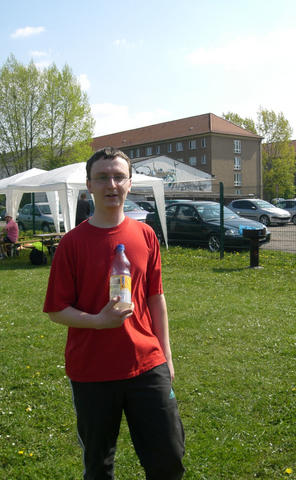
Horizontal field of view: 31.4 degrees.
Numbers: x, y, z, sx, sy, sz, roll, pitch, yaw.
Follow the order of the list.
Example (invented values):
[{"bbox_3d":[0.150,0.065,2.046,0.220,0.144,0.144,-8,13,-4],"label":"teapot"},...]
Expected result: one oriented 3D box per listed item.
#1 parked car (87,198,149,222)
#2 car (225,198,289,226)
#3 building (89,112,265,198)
[{"bbox_3d":[-1.650,-0.847,20.000,1.700,1.430,4.200,-3,5,-34],"label":"parked car"},{"bbox_3d":[5.850,-1.588,29.000,1.660,1.430,3.840,-3,5,-33],"label":"car"},{"bbox_3d":[1.274,-15.485,111.920,12.000,17.200,50.000,-4,5,-35],"label":"building"}]

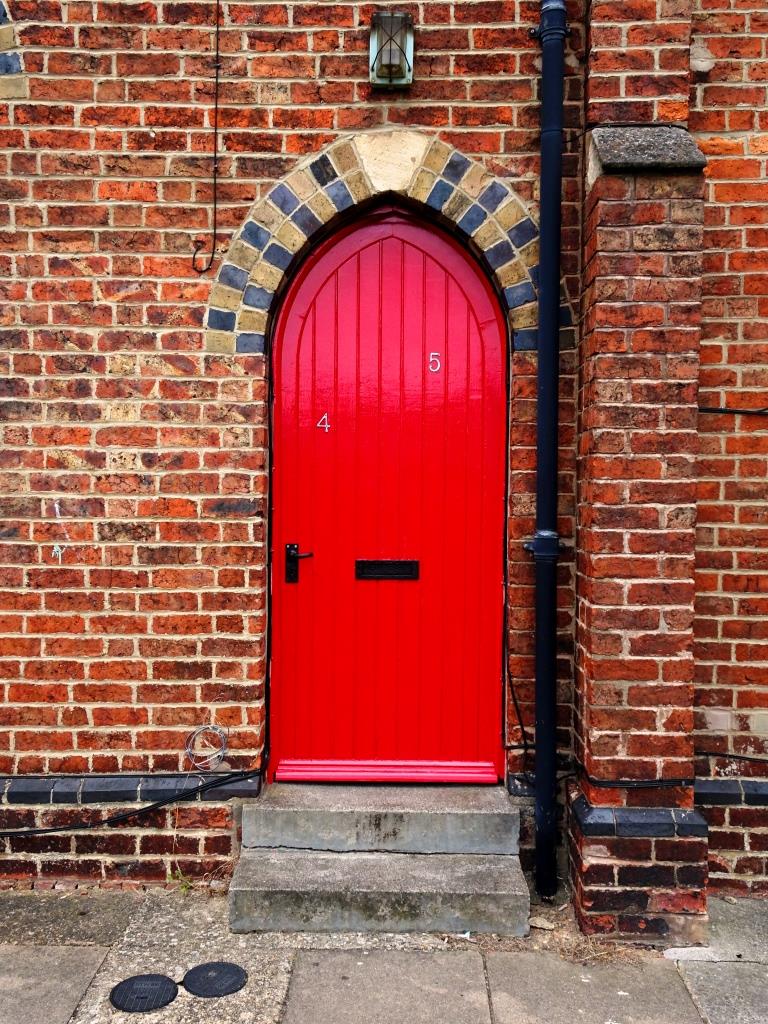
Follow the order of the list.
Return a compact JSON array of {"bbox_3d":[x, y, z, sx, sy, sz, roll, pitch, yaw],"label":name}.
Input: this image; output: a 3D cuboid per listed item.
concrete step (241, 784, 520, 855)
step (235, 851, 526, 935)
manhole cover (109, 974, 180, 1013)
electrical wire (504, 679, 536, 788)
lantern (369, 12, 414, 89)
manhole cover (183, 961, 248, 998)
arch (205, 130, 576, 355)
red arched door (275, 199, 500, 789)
[{"bbox_3d":[-0.012,1.180,3.520,1.032,0.171,0.240,0,3,0],"label":"concrete step"},{"bbox_3d":[-0.015,1.357,3.280,1.019,0.153,0.320,0,3,0],"label":"step"},{"bbox_3d":[-0.728,1.474,2.788,0.200,0.020,0.200,0,3,0],"label":"manhole cover"},{"bbox_3d":[0.518,0.828,3.454,0.120,0.421,0.060,0,3,0],"label":"electrical wire"},{"bbox_3d":[0.029,-1.650,3.254,0.157,0.252,0.110,0,3,0],"label":"lantern"},{"bbox_3d":[-0.527,1.470,2.865,0.202,0.020,0.202,0,3,0],"label":"manhole cover"},{"bbox_3d":[0.029,-0.985,3.408,1.366,0.798,0.130,0,3,0],"label":"arch"},{"bbox_3d":[0.020,-0.044,3.574,0.925,2.237,0.070,0,3,0],"label":"red arched door"}]

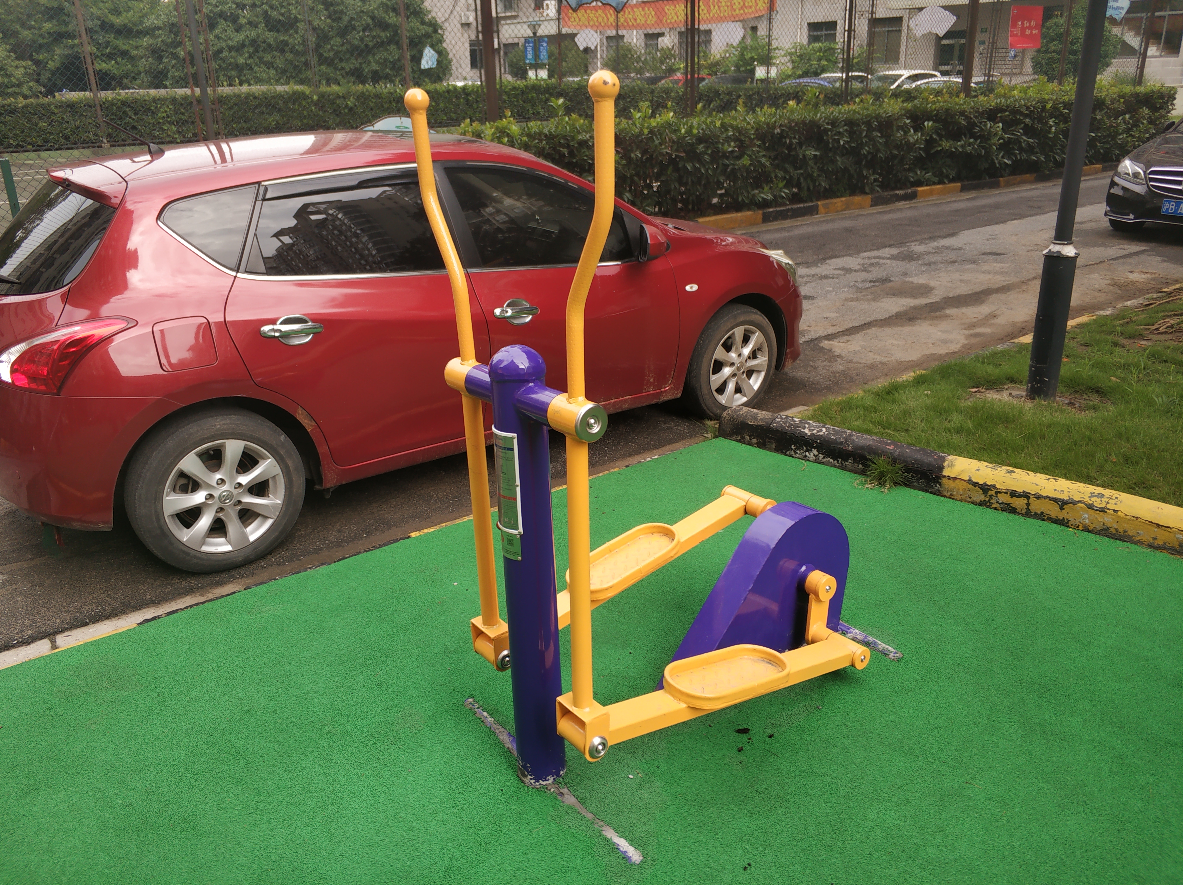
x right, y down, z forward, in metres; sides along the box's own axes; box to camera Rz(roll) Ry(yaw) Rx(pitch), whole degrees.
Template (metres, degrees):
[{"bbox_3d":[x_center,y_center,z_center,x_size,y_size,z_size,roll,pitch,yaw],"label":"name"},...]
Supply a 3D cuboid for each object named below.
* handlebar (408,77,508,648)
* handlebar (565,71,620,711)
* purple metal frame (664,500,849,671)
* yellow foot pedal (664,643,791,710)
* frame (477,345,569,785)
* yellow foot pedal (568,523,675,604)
[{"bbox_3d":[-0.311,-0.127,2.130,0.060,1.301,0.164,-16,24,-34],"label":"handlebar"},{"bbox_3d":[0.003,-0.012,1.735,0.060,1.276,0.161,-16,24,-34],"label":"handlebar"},{"bbox_3d":[0.464,0.417,2.575,0.685,0.437,0.107,-16,24,-34],"label":"purple metal frame"},{"bbox_3d":[0.333,0.574,2.274,0.352,0.042,0.162,-4,16,-38],"label":"yellow foot pedal"},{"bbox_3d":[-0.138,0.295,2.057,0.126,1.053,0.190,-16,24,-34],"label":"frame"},{"bbox_3d":[0.090,0.323,2.527,0.345,0.042,0.157,-27,30,-30],"label":"yellow foot pedal"}]

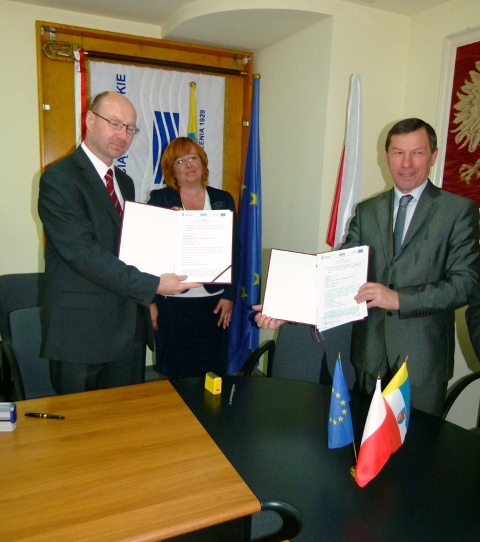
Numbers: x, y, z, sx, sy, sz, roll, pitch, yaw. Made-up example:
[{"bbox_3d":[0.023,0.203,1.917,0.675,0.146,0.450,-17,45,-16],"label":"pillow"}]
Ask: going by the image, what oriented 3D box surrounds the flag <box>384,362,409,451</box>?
[{"bbox_3d":[0.389,0.337,1.150,0.085,0.235,0.060,0,11,-6],"label":"flag"}]

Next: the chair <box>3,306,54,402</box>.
[{"bbox_3d":[-0.707,0.646,1.950,0.600,0.880,0.600,-4,12,-25],"label":"chair"}]

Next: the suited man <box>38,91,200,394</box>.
[{"bbox_3d":[-0.472,0.234,1.740,0.550,1.780,0.580,-8,14,-42],"label":"suited man"}]

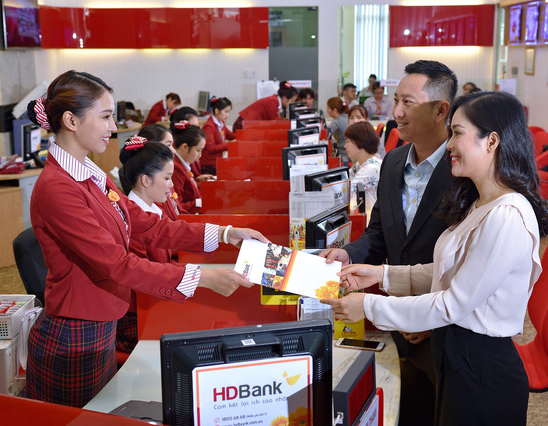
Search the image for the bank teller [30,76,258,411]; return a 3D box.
[{"bbox_3d":[-0.370,0.429,2.651,0.680,1.690,0.500,2,11,13],"label":"bank teller"}]

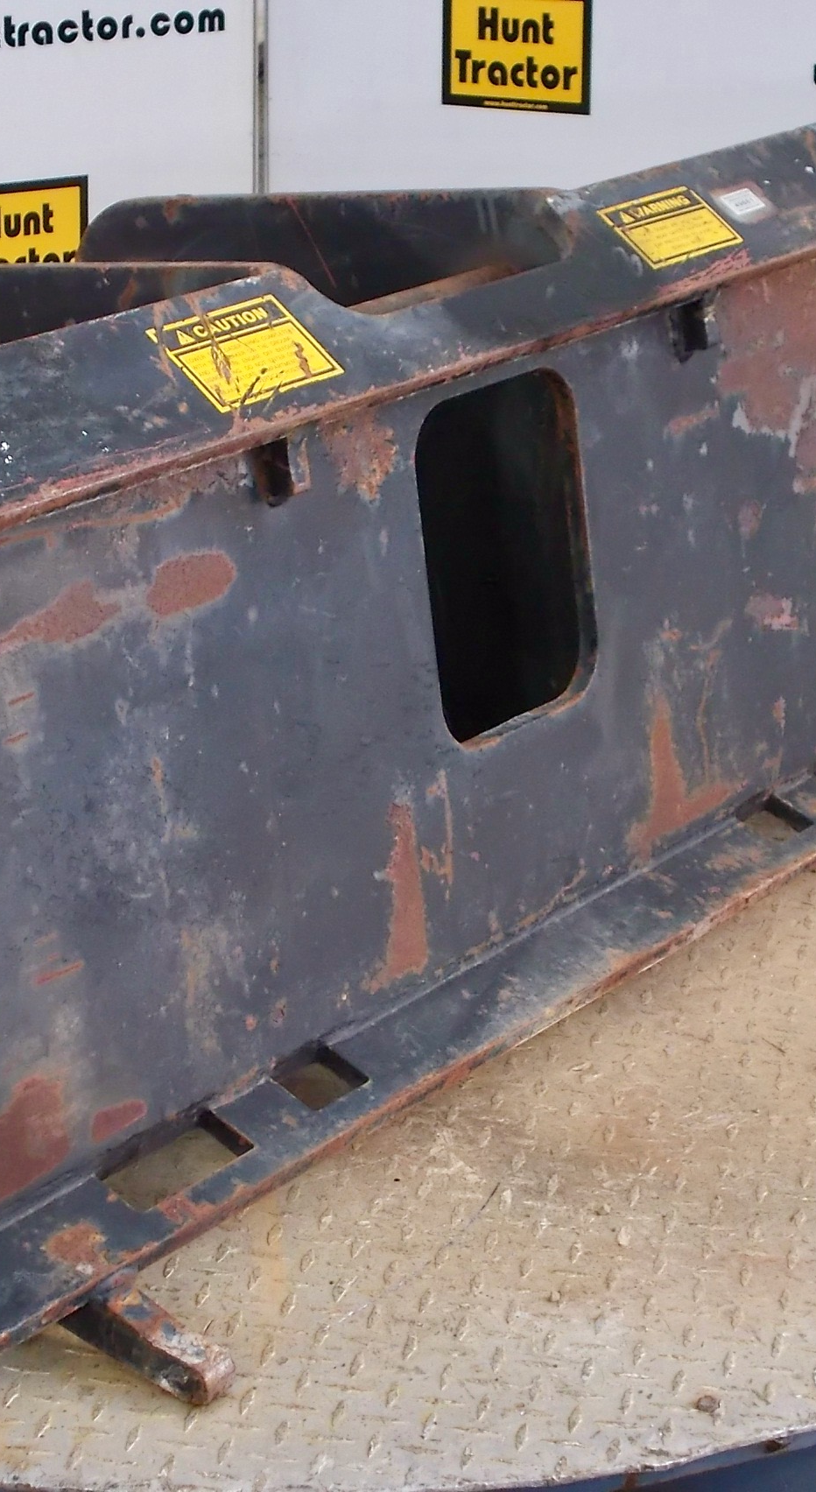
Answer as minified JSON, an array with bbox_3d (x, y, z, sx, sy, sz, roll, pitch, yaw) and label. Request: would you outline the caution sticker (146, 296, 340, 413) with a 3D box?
[{"bbox_3d":[-0.086,-0.212,1.798,0.064,0.004,0.106,46,39,15],"label":"caution sticker"}]

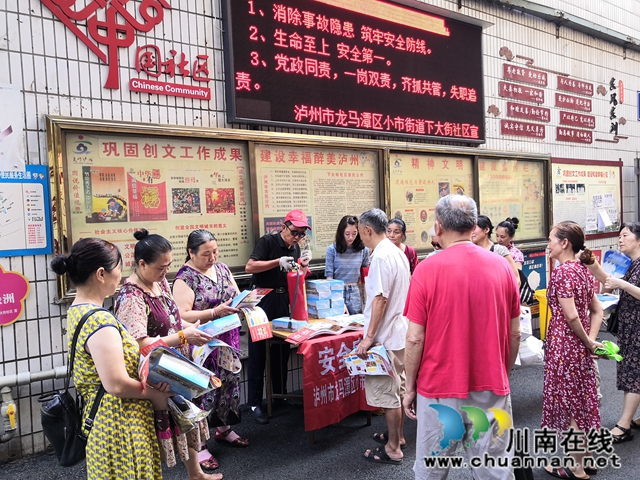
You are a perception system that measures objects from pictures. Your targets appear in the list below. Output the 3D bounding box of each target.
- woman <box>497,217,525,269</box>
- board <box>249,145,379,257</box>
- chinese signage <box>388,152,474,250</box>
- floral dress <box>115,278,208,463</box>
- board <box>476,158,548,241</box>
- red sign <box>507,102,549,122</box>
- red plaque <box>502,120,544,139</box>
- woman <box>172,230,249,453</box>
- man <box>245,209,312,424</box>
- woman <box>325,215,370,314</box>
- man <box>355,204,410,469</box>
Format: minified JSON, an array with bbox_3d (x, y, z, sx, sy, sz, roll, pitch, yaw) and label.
[{"bbox_3d":[2.012,0.507,5.213,0.340,1.580,0.430,-4,2,-36],"label":"woman"},{"bbox_3d":[0.039,-0.369,4.946,1.461,1.066,0.030,-4,2,-35],"label":"board"},{"bbox_3d":[1.320,-0.425,5.671,1.402,1.050,0.050,-4,2,-35],"label":"chinese signage"},{"bbox_3d":[-0.987,0.782,3.050,0.390,1.120,0.490,-1,2,34],"label":"floral dress"},{"bbox_3d":[2.552,-0.494,6.522,1.501,1.068,0.060,-4,2,-35],"label":"board"},{"bbox_3d":[2.936,-1.783,7.013,1.036,0.192,0.030,-4,2,-35],"label":"red sign"},{"bbox_3d":[2.829,-1.527,6.938,1.029,0.198,0.030,-4,2,-35],"label":"red plaque"},{"bbox_3d":[-0.756,0.702,3.462,0.490,1.550,0.450,-4,3,-43],"label":"woman"},{"bbox_3d":[-0.355,0.607,4.001,0.530,1.670,0.440,-4,2,-38],"label":"man"},{"bbox_3d":[0.249,0.606,4.261,0.450,1.600,0.360,-3,2,-2],"label":"woman"},{"bbox_3d":[0.425,0.610,3.330,0.380,1.640,0.470,-2,2,24],"label":"man"}]

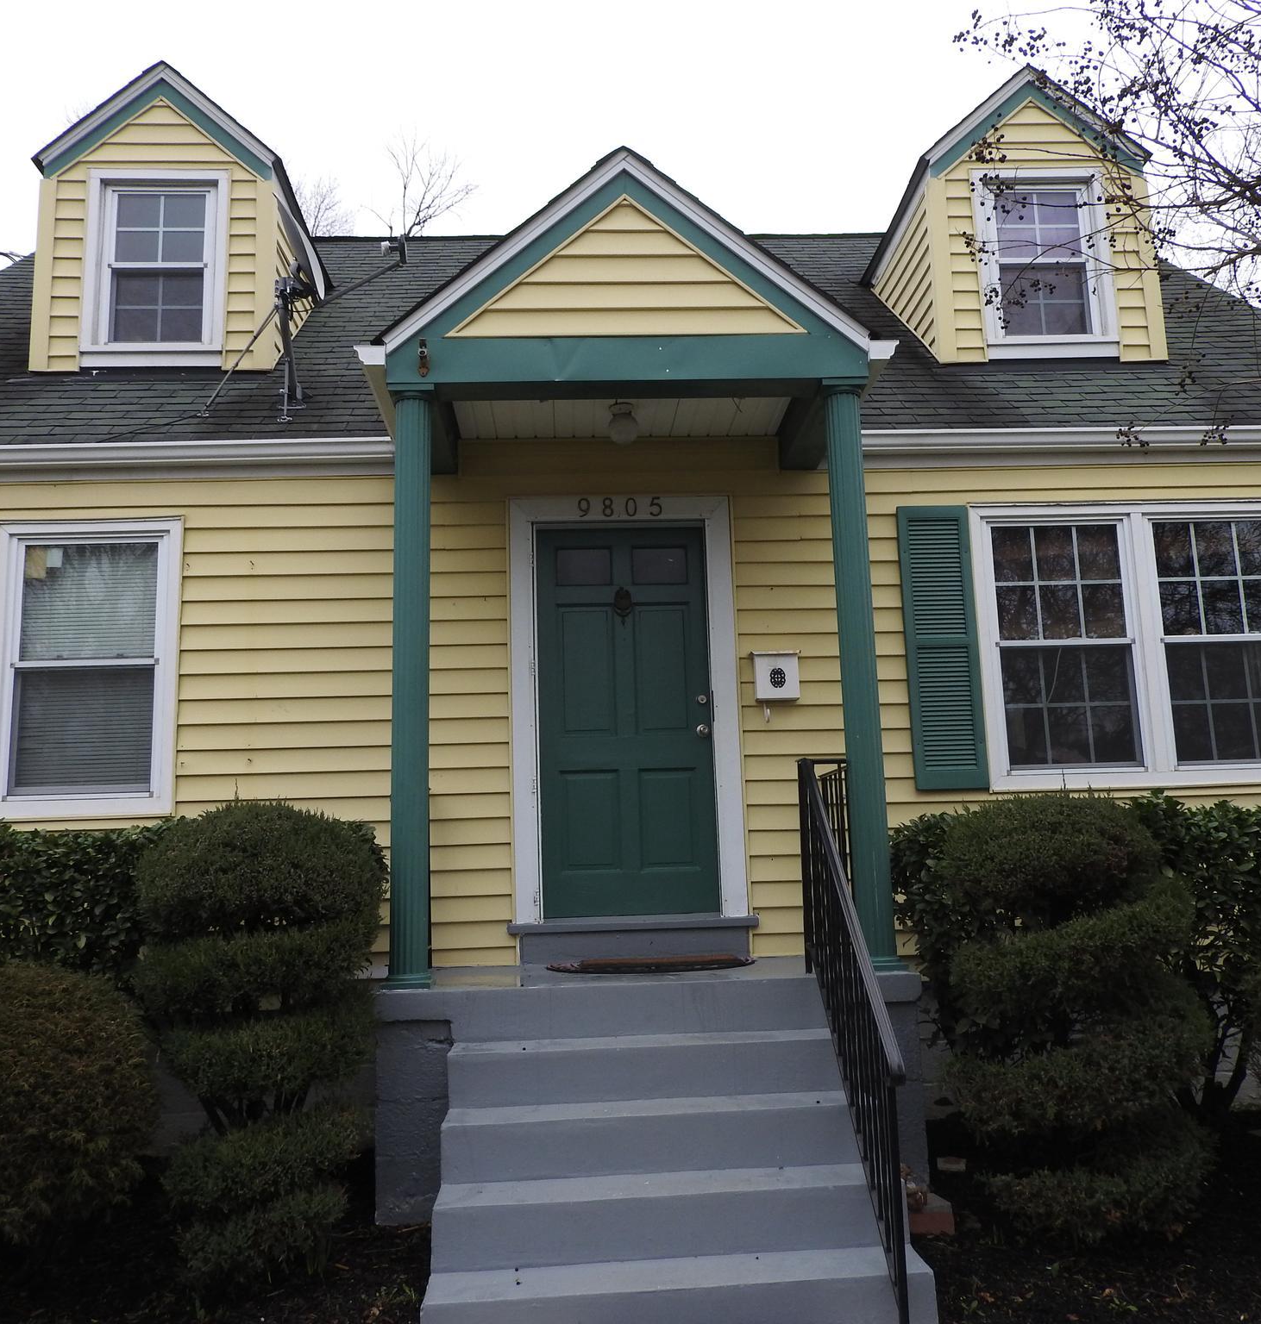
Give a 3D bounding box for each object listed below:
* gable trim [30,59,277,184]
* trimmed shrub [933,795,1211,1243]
[{"bbox_3d":[-2.895,-3.330,7.497,1.495,0.805,0.140,-1,-10,-3],"label":"gable trim"},{"bbox_3d":[1.641,1.252,4.639,0.900,1.485,0.860,-1,-10,-3],"label":"trimmed shrub"}]

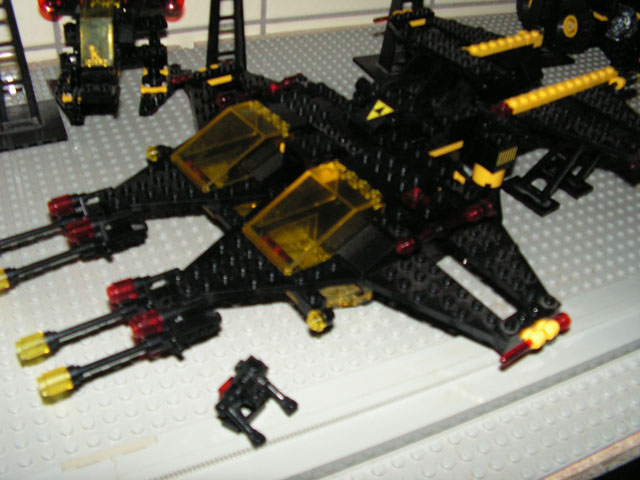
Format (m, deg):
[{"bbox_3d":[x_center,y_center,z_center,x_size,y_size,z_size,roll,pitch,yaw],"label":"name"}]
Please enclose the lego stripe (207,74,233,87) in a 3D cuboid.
[{"bbox_3d":[-0.056,-0.087,0.370,0.015,0.004,0.007,-22,49,-31],"label":"lego stripe"}]

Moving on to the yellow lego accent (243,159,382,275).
[{"bbox_3d":[-0.003,-0.010,0.275,0.048,0.021,0.032,-22,49,-31],"label":"yellow lego accent"}]

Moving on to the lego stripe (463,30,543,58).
[{"bbox_3d":[0.109,-0.115,0.395,0.068,0.007,0.009,-22,49,-31],"label":"lego stripe"}]

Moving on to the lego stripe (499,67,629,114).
[{"bbox_3d":[0.137,-0.083,0.368,0.102,0.006,0.008,-22,49,-31],"label":"lego stripe"}]

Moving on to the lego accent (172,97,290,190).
[{"bbox_3d":[-0.042,-0.045,0.312,0.047,0.021,0.032,-22,49,-31],"label":"lego accent"}]

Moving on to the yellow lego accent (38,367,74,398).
[{"bbox_3d":[-0.090,0.050,0.227,0.009,0.008,0.008,-22,49,-31],"label":"yellow lego accent"}]

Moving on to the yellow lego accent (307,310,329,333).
[{"bbox_3d":[-0.001,0.032,0.258,0.005,0.008,0.008,-22,49,-31],"label":"yellow lego accent"}]

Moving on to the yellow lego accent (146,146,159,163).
[{"bbox_3d":[-0.083,-0.043,0.331,0.005,0.008,0.008,-22,49,-31],"label":"yellow lego accent"}]

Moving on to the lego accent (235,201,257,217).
[{"bbox_3d":[-0.033,-0.013,0.296,0.010,0.004,0.007,-22,49,-31],"label":"lego accent"}]

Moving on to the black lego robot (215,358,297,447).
[{"bbox_3d":[-0.024,0.056,0.242,0.025,0.029,0.025,30,46,26],"label":"black lego robot"}]

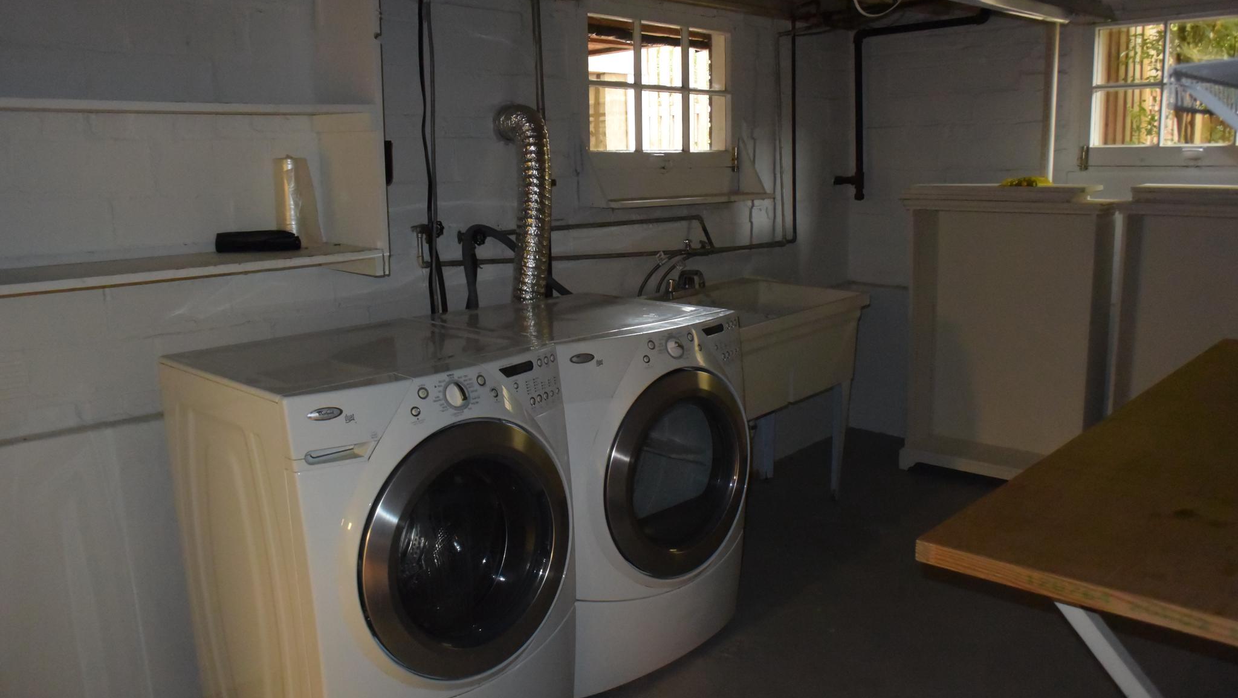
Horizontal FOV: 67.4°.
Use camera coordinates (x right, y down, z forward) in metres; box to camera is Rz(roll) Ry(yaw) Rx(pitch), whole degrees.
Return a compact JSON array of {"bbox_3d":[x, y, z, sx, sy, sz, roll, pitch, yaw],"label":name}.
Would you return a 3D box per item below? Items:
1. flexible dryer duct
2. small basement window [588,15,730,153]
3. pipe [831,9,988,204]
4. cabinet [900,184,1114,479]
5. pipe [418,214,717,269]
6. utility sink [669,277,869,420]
[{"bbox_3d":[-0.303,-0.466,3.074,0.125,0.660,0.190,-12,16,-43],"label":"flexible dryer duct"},{"bbox_3d":[0.174,-1.008,3.582,0.790,0.485,0.080,-12,16,-43],"label":"small basement window"},{"bbox_3d":[1.340,-1.096,4.304,0.075,0.820,0.700,-12,16,-43],"label":"pipe"},{"bbox_3d":[1.660,-0.050,3.966,0.340,1.280,0.820,-12,16,-43],"label":"cabinet"},{"bbox_3d":[-0.099,-0.393,3.334,1.400,0.145,0.080,-12,16,-43],"label":"pipe"},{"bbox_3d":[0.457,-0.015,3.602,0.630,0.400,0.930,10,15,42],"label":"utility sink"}]

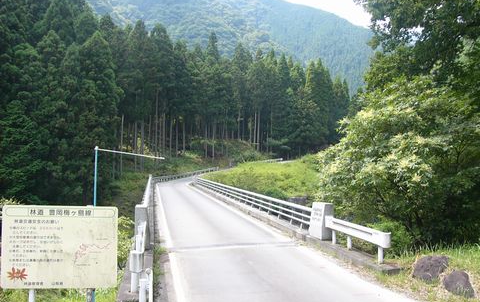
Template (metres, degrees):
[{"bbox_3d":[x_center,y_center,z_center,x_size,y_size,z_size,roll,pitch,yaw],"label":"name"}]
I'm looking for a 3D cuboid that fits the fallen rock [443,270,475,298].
[{"bbox_3d":[4.140,2.510,9.220,0.550,0.400,0.460,-1,-2,24],"label":"fallen rock"}]

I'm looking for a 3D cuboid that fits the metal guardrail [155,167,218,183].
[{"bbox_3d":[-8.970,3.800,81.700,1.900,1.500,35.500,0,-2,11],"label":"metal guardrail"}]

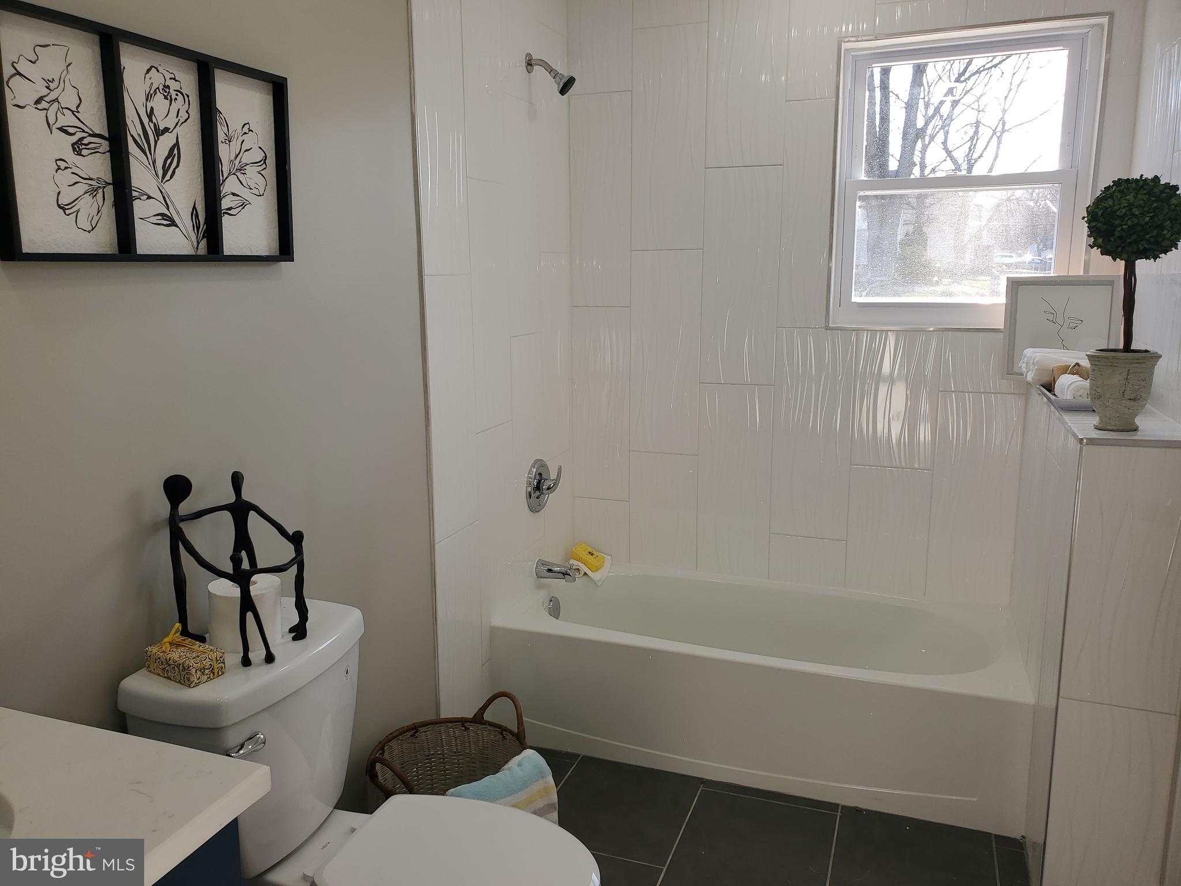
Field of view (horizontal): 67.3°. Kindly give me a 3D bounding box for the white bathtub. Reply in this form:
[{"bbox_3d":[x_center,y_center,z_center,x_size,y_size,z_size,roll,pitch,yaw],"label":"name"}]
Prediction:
[{"bbox_3d":[0.522,0.717,2.817,1.500,0.369,0.711,4,12,20],"label":"white bathtub"}]

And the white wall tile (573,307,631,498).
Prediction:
[{"bbox_3d":[0.040,-0.138,3.207,0.217,0.705,0.010,4,12,20],"label":"white wall tile"}]

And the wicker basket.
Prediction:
[{"bbox_3d":[-0.337,0.854,2.113,0.364,0.419,0.374,0,11,0],"label":"wicker basket"}]

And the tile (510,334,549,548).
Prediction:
[{"bbox_3d":[-0.207,-0.003,2.907,0.012,0.701,0.247,4,12,20],"label":"tile"}]

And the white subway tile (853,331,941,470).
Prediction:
[{"bbox_3d":[0.974,-0.137,2.844,0.250,0.439,0.010,4,12,20],"label":"white subway tile"}]

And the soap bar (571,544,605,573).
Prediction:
[{"bbox_3d":[-0.006,0.418,3.229,0.100,0.039,0.058,29,32,26],"label":"soap bar"}]

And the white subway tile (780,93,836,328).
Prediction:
[{"bbox_3d":[0.694,-0.725,2.847,0.153,0.705,0.010,4,12,20],"label":"white subway tile"}]

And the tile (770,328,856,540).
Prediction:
[{"bbox_3d":[0.744,-0.027,2.969,0.253,0.705,0.010,4,12,20],"label":"tile"}]

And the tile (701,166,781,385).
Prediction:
[{"bbox_3d":[0.498,-0.545,2.936,0.250,0.703,0.010,4,12,20],"label":"tile"}]

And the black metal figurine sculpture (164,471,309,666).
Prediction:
[{"bbox_3d":[-0.613,0.206,1.524,0.230,0.290,0.190,0,12,1],"label":"black metal figurine sculpture"}]

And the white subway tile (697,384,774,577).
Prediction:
[{"bbox_3d":[0.503,0.132,3.076,0.250,0.676,0.010,4,12,20],"label":"white subway tile"}]

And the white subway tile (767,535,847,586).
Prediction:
[{"bbox_3d":[0.748,0.404,3.062,0.258,0.162,0.012,4,12,20],"label":"white subway tile"}]

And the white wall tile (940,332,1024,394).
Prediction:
[{"bbox_3d":[1.226,-0.250,2.756,0.252,0.190,0.012,4,12,20],"label":"white wall tile"}]

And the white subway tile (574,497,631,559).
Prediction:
[{"bbox_3d":[0.042,0.319,3.307,0.225,0.228,0.012,4,12,20],"label":"white subway tile"}]

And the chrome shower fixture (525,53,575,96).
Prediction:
[{"bbox_3d":[-0.116,-1.128,2.713,0.152,0.133,0.064,4,12,20],"label":"chrome shower fixture"}]

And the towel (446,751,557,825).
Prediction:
[{"bbox_3d":[-0.181,0.836,2.004,0.130,0.190,0.250,11,16,43],"label":"towel"}]

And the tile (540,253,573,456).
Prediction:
[{"bbox_3d":[-0.120,-0.302,3.094,0.012,0.704,0.266,4,12,20],"label":"tile"}]

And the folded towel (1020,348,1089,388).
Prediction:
[{"bbox_3d":[1.312,-0.201,2.440,0.240,0.115,0.170,4,12,20],"label":"folded towel"}]

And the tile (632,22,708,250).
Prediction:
[{"bbox_3d":[0.260,-1.006,2.952,0.253,0.705,0.010,4,12,20],"label":"tile"}]

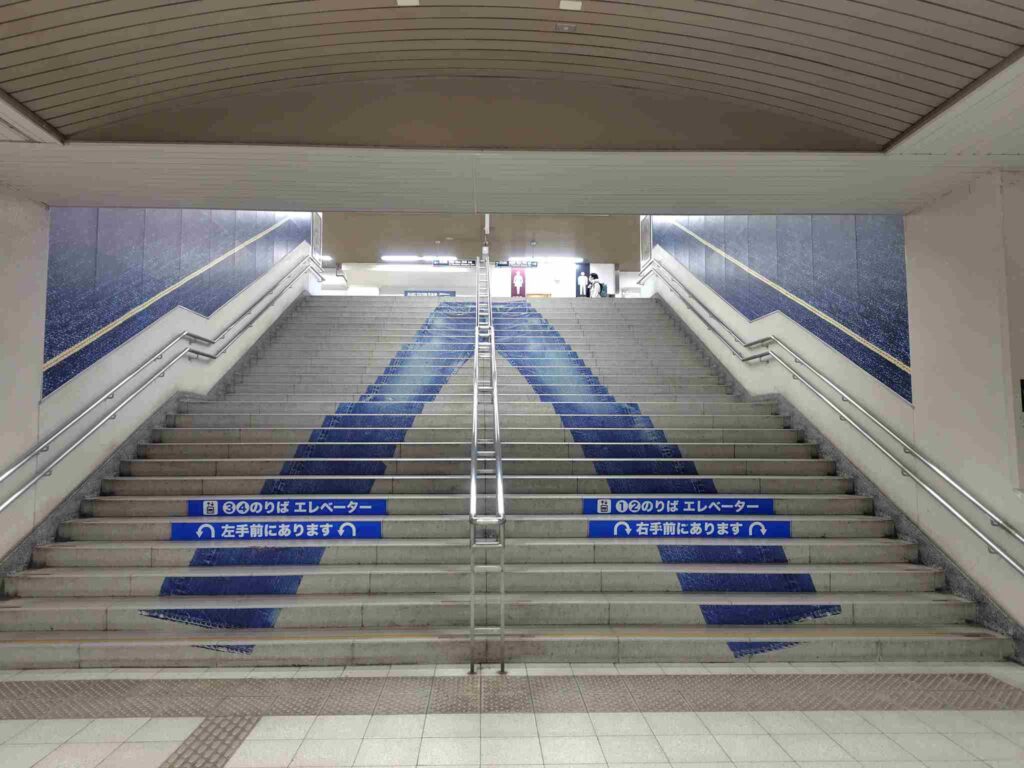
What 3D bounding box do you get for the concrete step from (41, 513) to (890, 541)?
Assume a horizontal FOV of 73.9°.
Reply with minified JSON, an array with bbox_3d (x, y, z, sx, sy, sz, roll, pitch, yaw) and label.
[{"bbox_3d":[-0.218,1.278,6.068,7.224,0.162,0.333,0,-4,-2],"label":"concrete step"}]

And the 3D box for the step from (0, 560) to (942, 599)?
[{"bbox_3d":[-0.194,1.556,5.414,7.224,0.162,0.333,0,-4,-2],"label":"step"}]

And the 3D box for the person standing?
[{"bbox_3d":[2.350,-2.298,19.346,0.500,1.700,0.480,2,-4,-22],"label":"person standing"}]

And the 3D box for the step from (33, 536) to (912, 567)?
[{"bbox_3d":[-0.206,1.417,5.741,7.224,0.162,0.333,0,-4,-2],"label":"step"}]

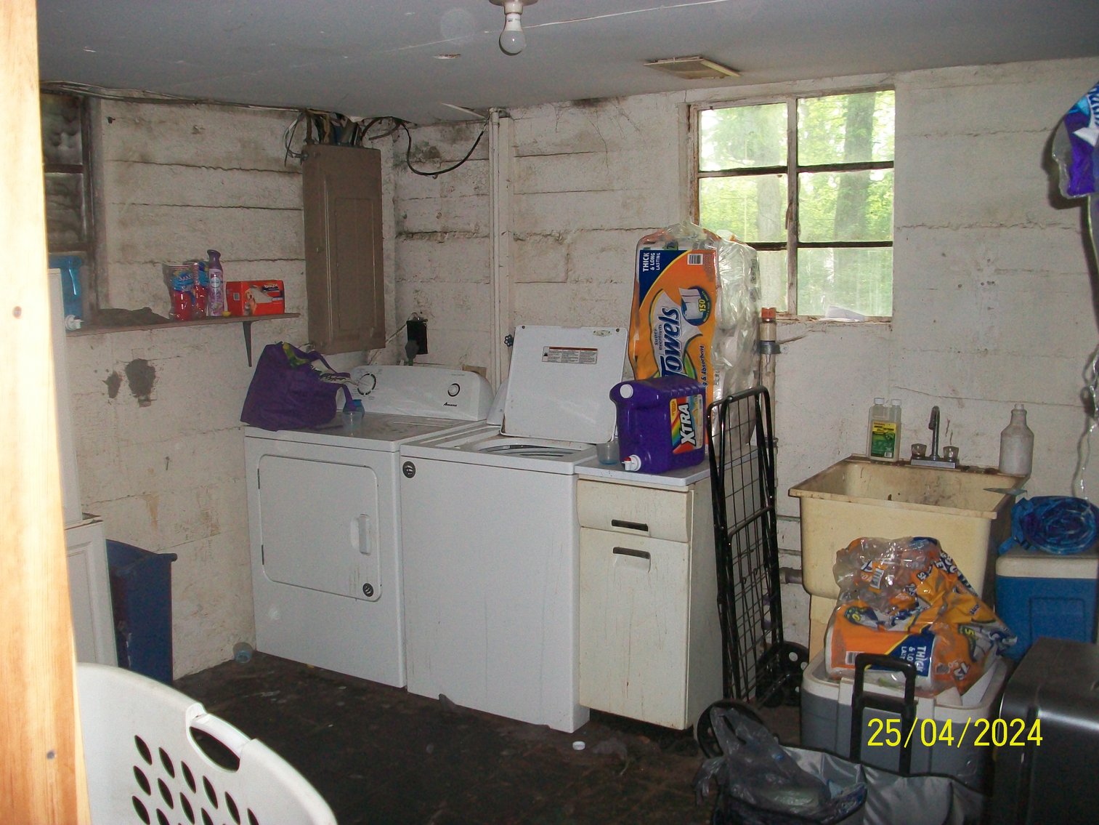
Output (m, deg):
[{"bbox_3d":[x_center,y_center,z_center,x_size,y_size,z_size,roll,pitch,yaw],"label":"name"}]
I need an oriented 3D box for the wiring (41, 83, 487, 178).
[{"bbox_3d":[-0.914,-1.029,3.920,0.540,0.270,1.720,5,10,31],"label":"wiring"}]

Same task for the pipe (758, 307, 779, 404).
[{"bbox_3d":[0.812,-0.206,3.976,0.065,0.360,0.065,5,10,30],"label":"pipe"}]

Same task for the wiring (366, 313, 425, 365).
[{"bbox_3d":[-0.659,-0.319,4.775,0.190,0.220,0.180,5,10,31],"label":"wiring"}]

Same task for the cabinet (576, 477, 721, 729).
[{"bbox_3d":[0.405,0.604,3.686,0.383,0.870,0.605,5,10,30],"label":"cabinet"}]

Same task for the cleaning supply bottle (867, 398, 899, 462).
[{"bbox_3d":[1.145,0.055,3.682,0.096,0.215,0.058,6,11,38],"label":"cleaning supply bottle"}]

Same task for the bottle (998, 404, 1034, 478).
[{"bbox_3d":[1.534,0.086,3.546,0.105,0.228,0.105,5,10,30],"label":"bottle"}]

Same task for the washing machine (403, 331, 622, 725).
[{"bbox_3d":[-0.050,0.344,3.861,0.695,1.285,0.690,5,10,31],"label":"washing machine"}]

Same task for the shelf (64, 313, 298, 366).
[{"bbox_3d":[-1.334,-0.215,3.742,0.220,0.215,1.100,5,10,32],"label":"shelf"}]

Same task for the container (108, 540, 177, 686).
[{"bbox_3d":[-1.430,0.764,3.390,0.430,0.620,0.310,5,10,31],"label":"container"}]

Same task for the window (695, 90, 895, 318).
[{"bbox_3d":[0.865,-0.741,3.935,0.770,0.785,0.070,5,10,31],"label":"window"}]

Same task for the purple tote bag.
[{"bbox_3d":[-0.982,-0.096,4.175,0.360,0.300,0.250,0,9,0],"label":"purple tote bag"}]

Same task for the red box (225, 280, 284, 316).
[{"bbox_3d":[-1.080,-0.423,3.979,0.085,0.122,0.207,5,10,31],"label":"red box"}]

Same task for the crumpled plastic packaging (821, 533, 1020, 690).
[{"bbox_3d":[1.014,0.520,2.963,0.480,0.370,0.290,2,9,17],"label":"crumpled plastic packaging"}]

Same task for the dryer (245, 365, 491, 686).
[{"bbox_3d":[-0.684,0.400,4.343,0.737,1.086,0.690,5,10,30],"label":"dryer"}]

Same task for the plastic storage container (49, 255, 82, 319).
[{"bbox_3d":[-1.594,-0.369,3.376,0.230,0.235,0.140,5,10,31],"label":"plastic storage container"}]

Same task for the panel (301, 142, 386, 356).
[{"bbox_3d":[-0.860,-0.678,4.531,0.120,0.840,0.345,5,10,32],"label":"panel"}]

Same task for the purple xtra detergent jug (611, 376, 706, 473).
[{"bbox_3d":[0.342,0.039,3.430,0.150,0.275,0.290,8,12,42],"label":"purple xtra detergent jug"}]

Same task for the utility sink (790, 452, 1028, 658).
[{"bbox_3d":[1.165,0.640,3.508,0.598,0.850,0.634,5,10,31],"label":"utility sink"}]

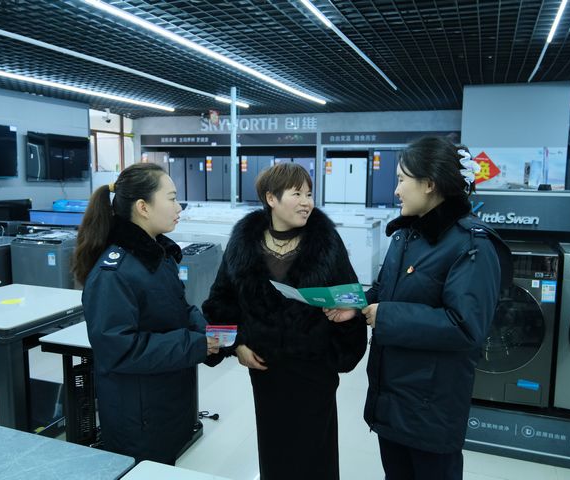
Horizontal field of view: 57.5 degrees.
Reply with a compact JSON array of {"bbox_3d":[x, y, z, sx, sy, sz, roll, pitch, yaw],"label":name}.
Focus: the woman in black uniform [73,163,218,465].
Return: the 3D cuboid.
[{"bbox_3d":[-0.476,0.540,1.790,0.450,1.610,0.470,3,8,20],"label":"woman in black uniform"}]

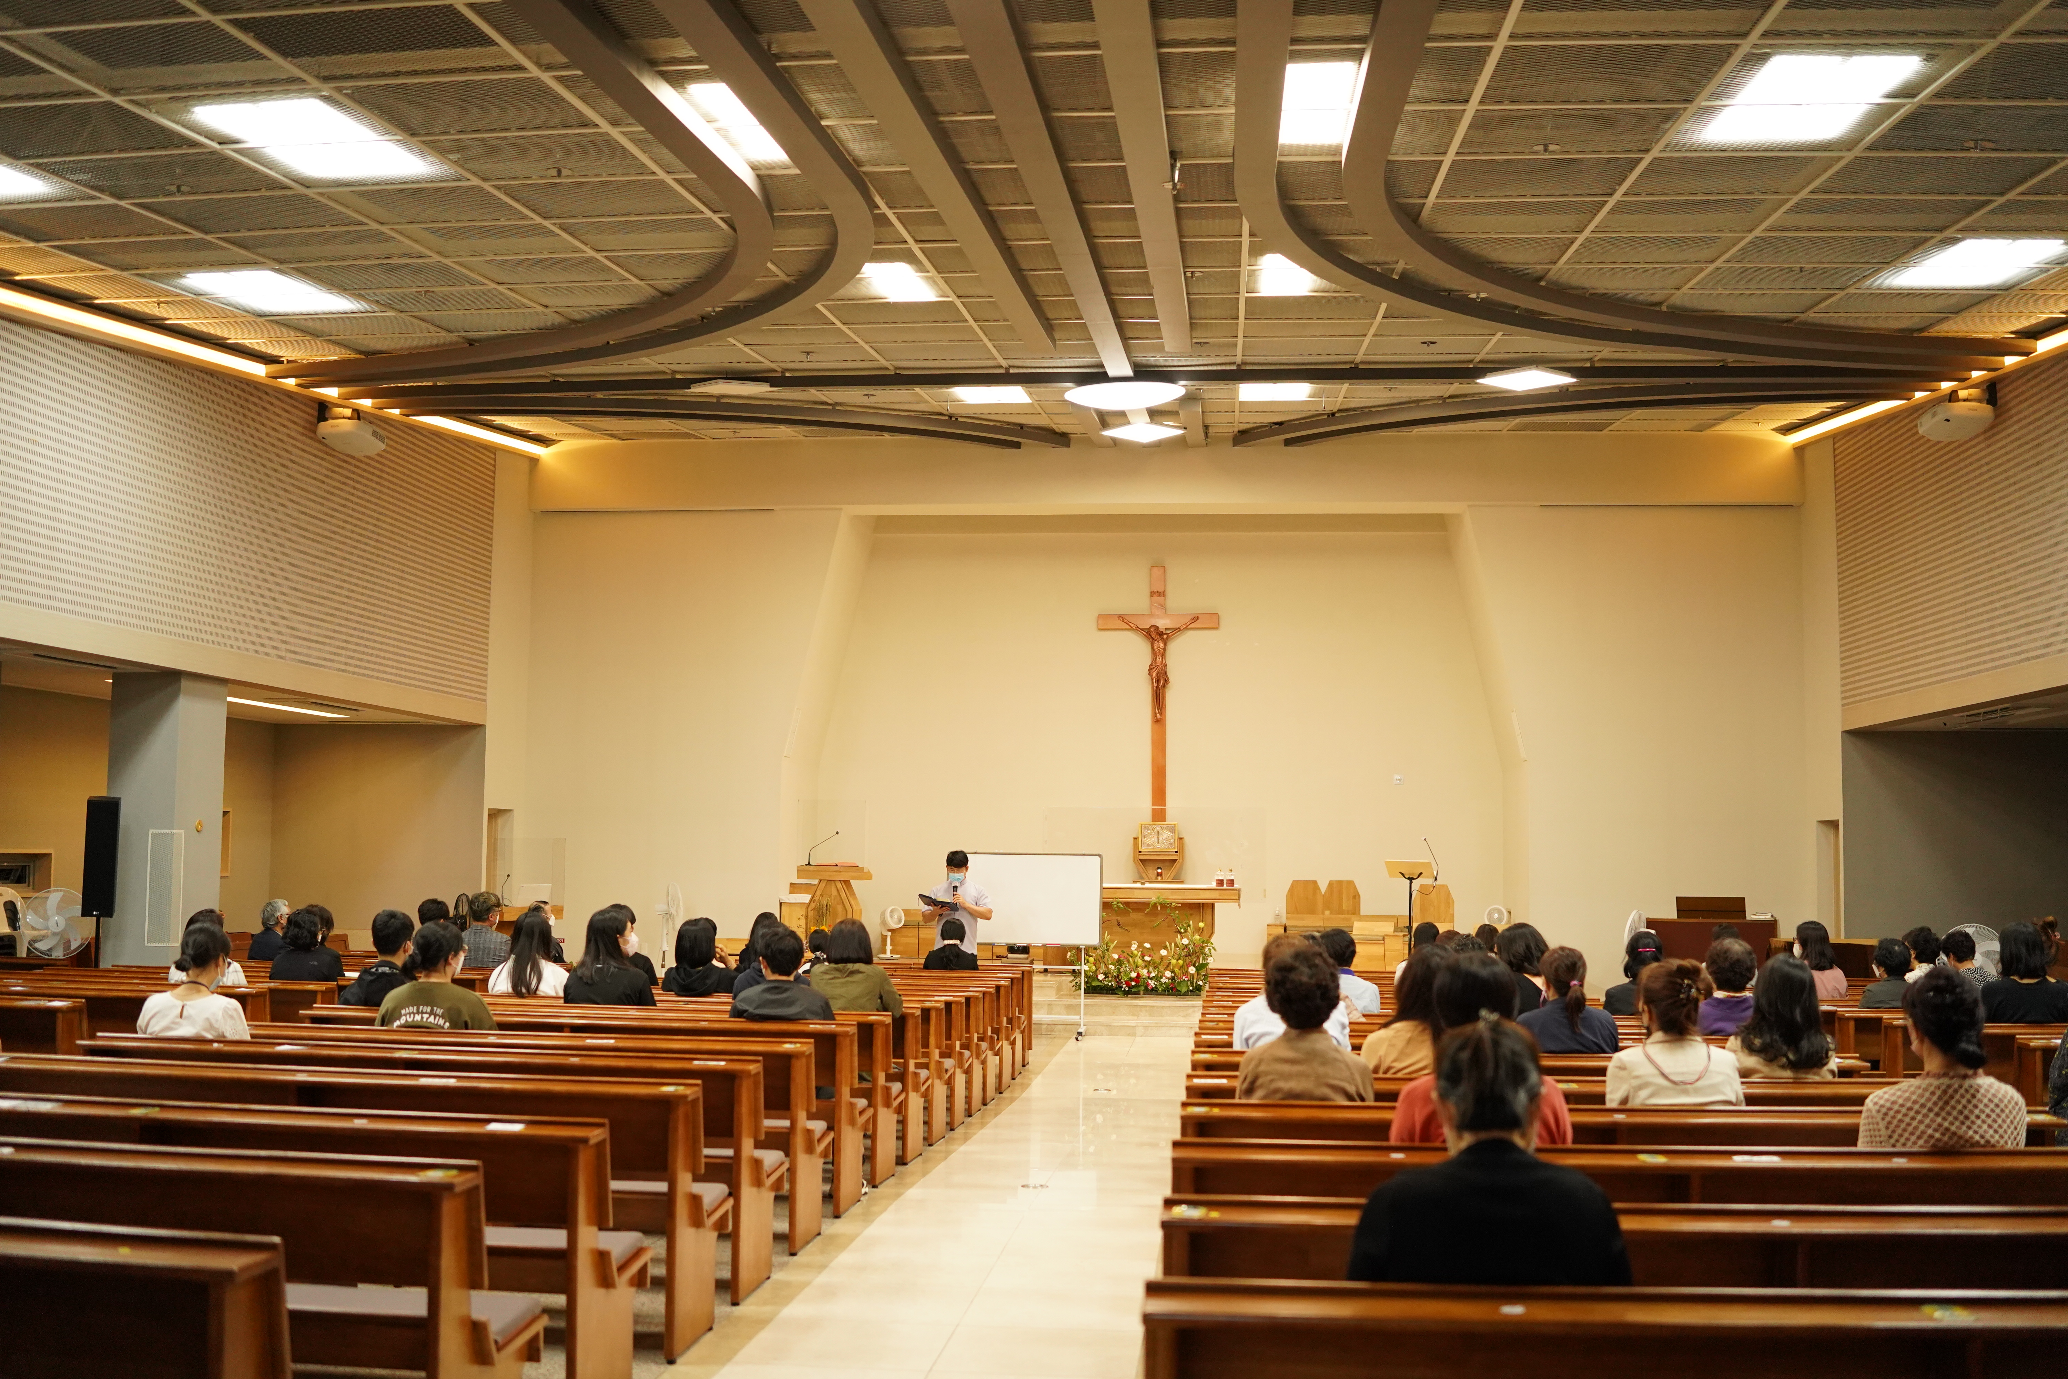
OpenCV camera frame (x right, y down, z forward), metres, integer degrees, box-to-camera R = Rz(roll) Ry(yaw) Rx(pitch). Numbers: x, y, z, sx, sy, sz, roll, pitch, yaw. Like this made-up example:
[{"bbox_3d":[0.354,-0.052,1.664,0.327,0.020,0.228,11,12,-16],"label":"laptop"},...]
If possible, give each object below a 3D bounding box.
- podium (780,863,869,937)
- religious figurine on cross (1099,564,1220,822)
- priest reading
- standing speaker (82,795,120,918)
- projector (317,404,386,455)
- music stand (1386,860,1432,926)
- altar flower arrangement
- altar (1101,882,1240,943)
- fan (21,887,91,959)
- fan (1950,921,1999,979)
[{"bbox_3d":[-2.234,2.563,22.384,0.800,1.214,0.580,1,-5,1],"label":"podium"},{"bbox_3d":[1.601,0.038,25.703,1.573,3.307,0.280,0,-5,6],"label":"religious figurine on cross"},{"bbox_3d":[-0.711,2.369,18.219,0.600,1.795,0.450,0,-5,3],"label":"priest reading"},{"bbox_3d":[-7.109,1.272,15.304,0.235,0.920,0.250,2,-5,-14],"label":"standing speaker"},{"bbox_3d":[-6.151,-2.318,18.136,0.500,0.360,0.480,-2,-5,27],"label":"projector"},{"bbox_3d":[3.978,2.479,21.283,0.520,1.344,0.420,0,-5,6],"label":"music stand"},{"bbox_3d":[1.199,2.869,21.470,1.509,0.796,0.500,0,-5,6],"label":"altar flower arrangement"},{"bbox_3d":[1.235,2.684,22.238,2.070,1.030,0.800,0,-5,6],"label":"altar"},{"bbox_3d":[-7.736,2.277,15.885,0.530,1.384,0.450,1,-5,-6],"label":"fan"},{"bbox_3d":[6.751,2.348,14.471,0.530,1.352,0.450,-1,-5,16],"label":"fan"}]

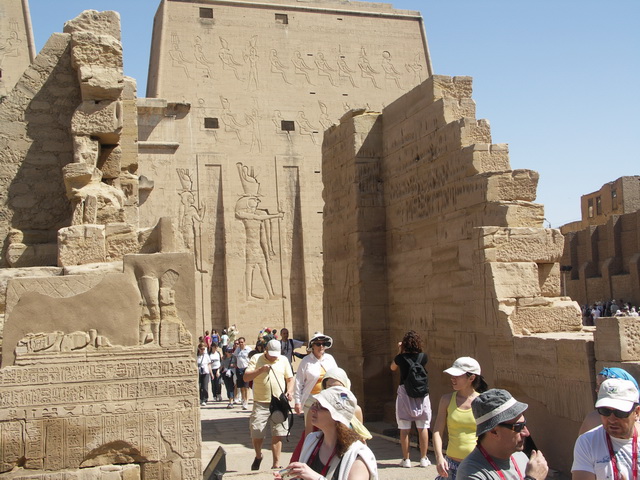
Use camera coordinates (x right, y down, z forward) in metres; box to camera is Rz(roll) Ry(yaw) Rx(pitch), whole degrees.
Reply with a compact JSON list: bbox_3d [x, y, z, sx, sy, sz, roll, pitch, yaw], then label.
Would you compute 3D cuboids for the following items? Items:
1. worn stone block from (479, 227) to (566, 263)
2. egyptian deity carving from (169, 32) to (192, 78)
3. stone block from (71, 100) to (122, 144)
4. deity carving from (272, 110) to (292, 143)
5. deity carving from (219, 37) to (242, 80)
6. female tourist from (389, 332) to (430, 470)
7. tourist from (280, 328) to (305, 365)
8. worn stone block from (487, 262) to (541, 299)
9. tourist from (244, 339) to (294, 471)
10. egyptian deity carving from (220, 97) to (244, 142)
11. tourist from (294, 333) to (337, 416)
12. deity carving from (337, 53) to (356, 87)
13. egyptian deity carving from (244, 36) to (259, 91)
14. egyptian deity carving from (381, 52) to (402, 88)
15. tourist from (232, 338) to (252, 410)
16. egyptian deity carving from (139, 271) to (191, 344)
[{"bbox_3d":[2.757,0.088,14.949,1.120,0.490,0.620,-1,-4,-15],"label":"worn stone block"},{"bbox_3d":[-13.370,-17.683,101.547,2.427,4.596,0.200,0,-8,-22],"label":"egyptian deity carving"},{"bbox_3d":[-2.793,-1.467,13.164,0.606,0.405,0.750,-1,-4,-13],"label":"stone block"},{"bbox_3d":[-3.693,-11.204,104.486,2.169,3.360,0.200,0,-8,-22],"label":"deity carving"},{"bbox_3d":[-8.614,-17.469,101.704,2.366,4.534,0.220,0,-9,-21],"label":"deity carving"},{"bbox_3d":[1.125,1.983,13.100,0.470,1.690,0.500,-1,-5,-18],"label":"female tourist"},{"bbox_3d":[-0.538,2.651,20.942,0.680,1.780,0.420,-1,-4,-7],"label":"tourist"},{"bbox_3d":[2.531,0.561,14.316,0.698,0.478,0.650,-1,-4,-13],"label":"worn stone block"},{"bbox_3d":[-0.652,2.123,13.600,0.640,1.690,0.520,-2,-4,5],"label":"tourist"},{"bbox_3d":[-8.341,-11.472,100.747,2.342,4.643,0.220,0,-9,-21],"label":"egyptian deity carving"},{"bbox_3d":[-0.033,2.061,13.700,0.580,1.690,0.420,-1,-4,-11],"label":"tourist"},{"bbox_3d":[2.847,-17.416,108.120,2.419,3.774,0.200,0,-8,-22],"label":"deity carving"},{"bbox_3d":[-6.677,-17.459,104.242,1.463,5.536,0.200,0,-8,-22],"label":"egyptian deity carving"},{"bbox_3d":[7.349,-17.413,107.939,2.442,4.169,0.220,0,-9,-21],"label":"egyptian deity carving"},{"bbox_3d":[-1.866,3.224,25.543,0.520,1.740,0.420,-2,-4,-3],"label":"tourist"},{"bbox_3d":[-1.613,0.715,11.000,0.580,0.790,0.120,-1,-4,-15],"label":"egyptian deity carving"}]

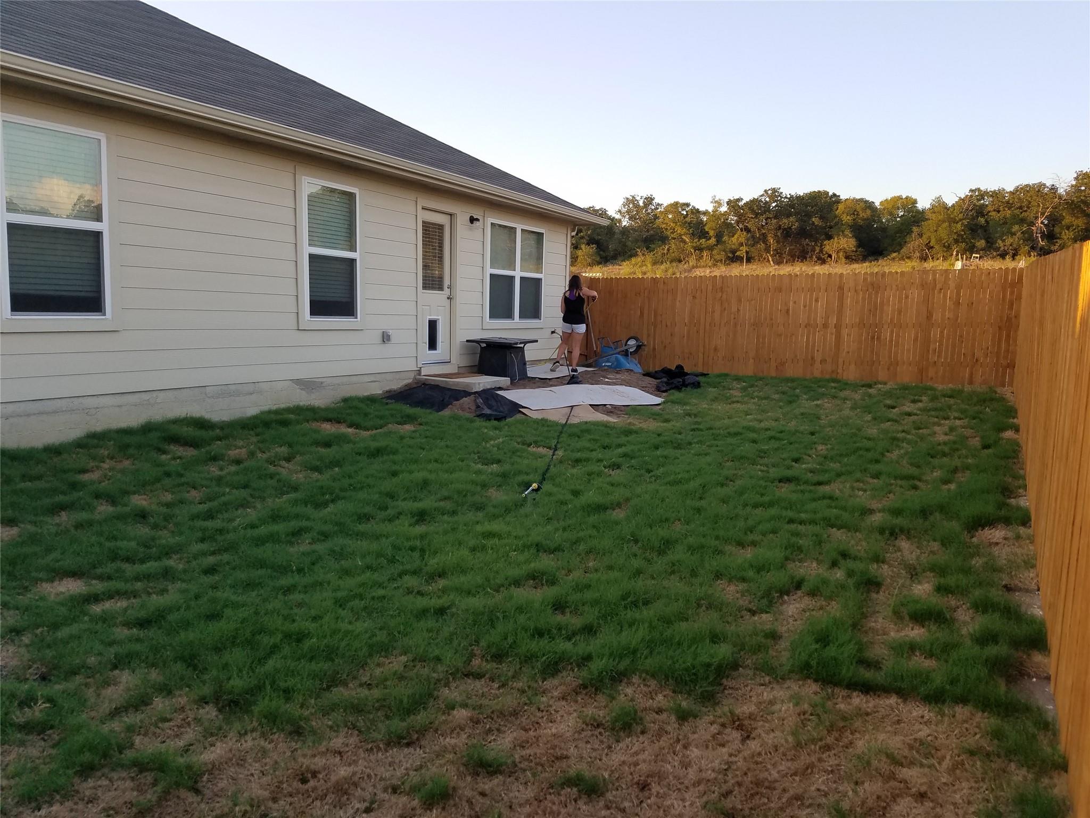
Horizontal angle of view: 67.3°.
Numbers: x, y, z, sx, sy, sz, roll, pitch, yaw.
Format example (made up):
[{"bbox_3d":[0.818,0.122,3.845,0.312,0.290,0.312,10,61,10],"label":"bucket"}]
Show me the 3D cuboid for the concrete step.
[{"bbox_3d":[-1.069,-0.355,10.850,0.940,0.120,0.980,6,8,29],"label":"concrete step"}]

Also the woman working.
[{"bbox_3d":[0.467,-1.358,13.200,0.690,1.610,0.500,2,6,13],"label":"woman working"}]

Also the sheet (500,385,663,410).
[{"bbox_3d":[0.467,-0.164,10.400,2.040,0.070,1.040,-3,13,-33],"label":"sheet"}]

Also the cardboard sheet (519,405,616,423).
[{"bbox_3d":[0.246,0.068,9.202,0.880,0.050,1.030,-3,10,-19],"label":"cardboard sheet"}]

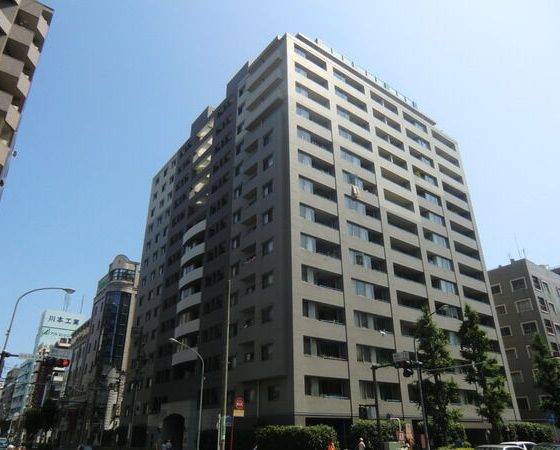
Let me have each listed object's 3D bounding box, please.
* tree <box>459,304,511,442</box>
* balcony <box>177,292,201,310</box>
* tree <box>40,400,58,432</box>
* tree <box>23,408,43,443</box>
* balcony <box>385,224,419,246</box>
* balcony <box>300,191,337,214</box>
[{"bbox_3d":[17.722,13.104,36.821,3.900,12.700,3.900,18,-32,-32],"label":"tree"},{"bbox_3d":[-10.492,8.977,48.329,1.500,1.268,6.254,18,-31,-33],"label":"balcony"},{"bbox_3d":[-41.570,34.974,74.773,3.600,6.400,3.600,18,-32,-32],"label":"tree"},{"bbox_3d":[-40.514,32.921,68.438,3.000,4.850,3.000,18,-31,-33],"label":"tree"},{"bbox_3d":[13.473,1.460,46.740,5.310,1.534,1.400,18,-31,-33],"label":"balcony"},{"bbox_3d":[3.325,-1.800,39.558,4.800,1.450,1.400,18,-32,-32],"label":"balcony"}]

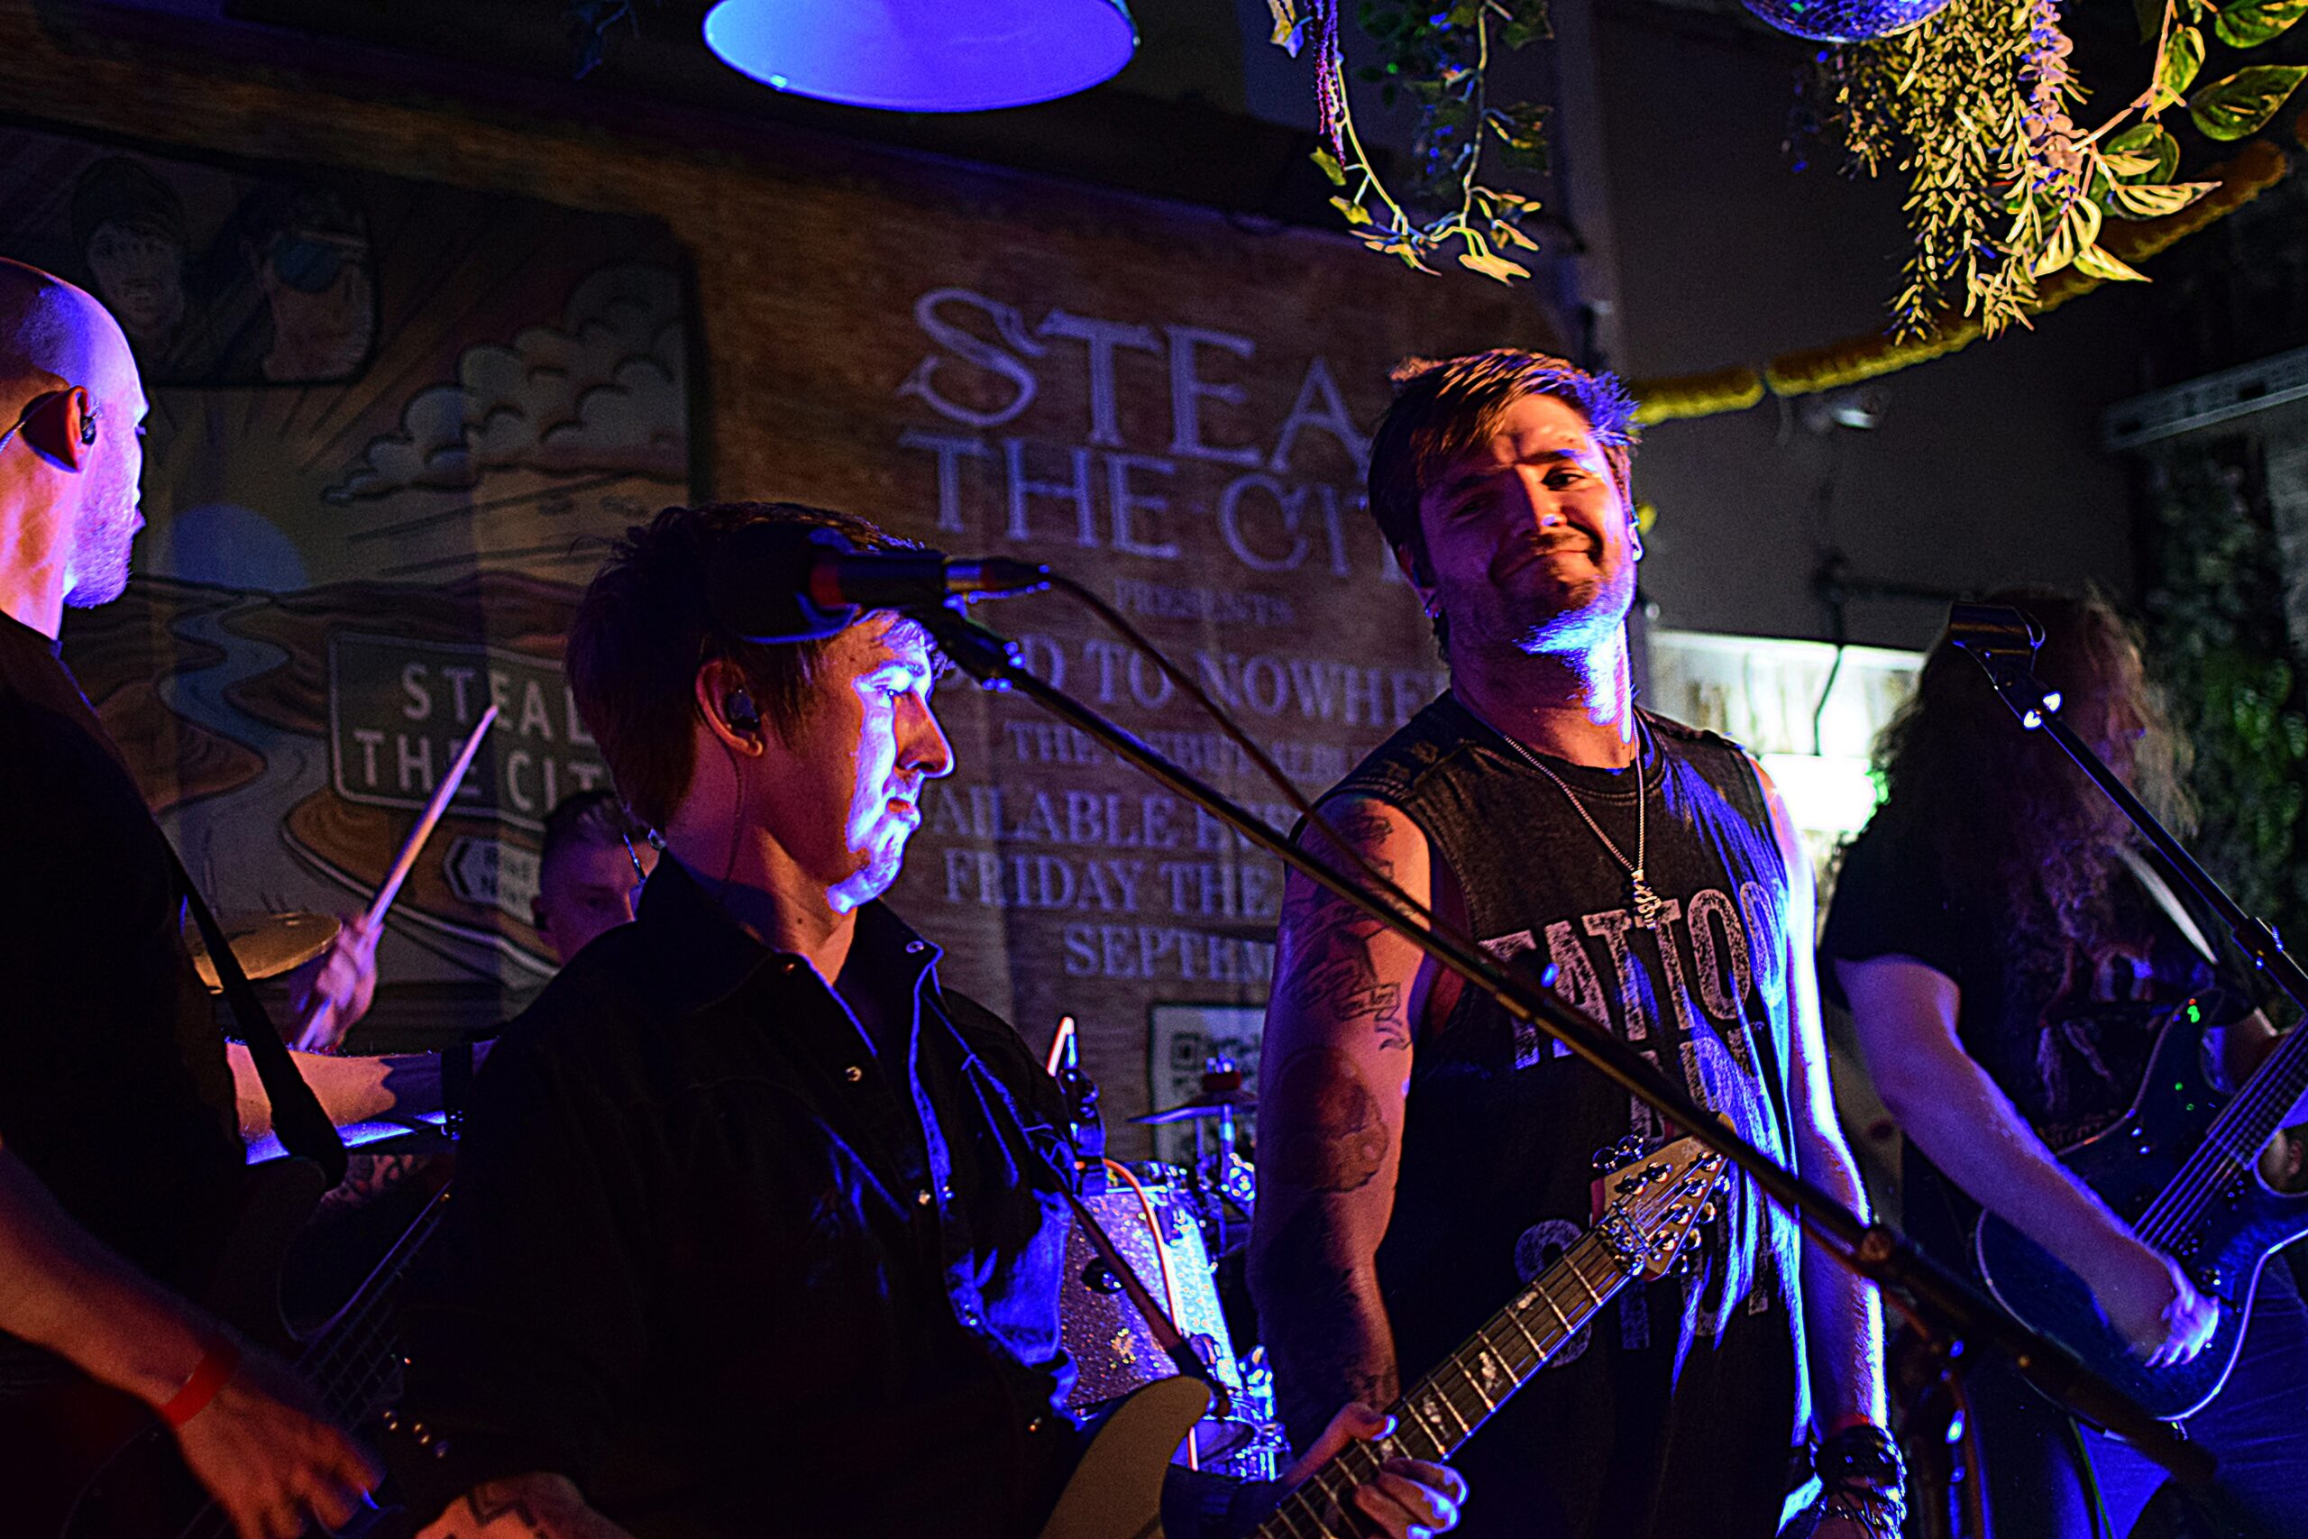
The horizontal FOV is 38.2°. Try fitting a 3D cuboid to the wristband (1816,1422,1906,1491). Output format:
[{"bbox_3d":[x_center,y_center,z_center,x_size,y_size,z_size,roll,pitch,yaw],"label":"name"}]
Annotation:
[{"bbox_3d":[0.568,0.552,2.680,0.071,0.040,0.061,-3,-36,11],"label":"wristband"}]

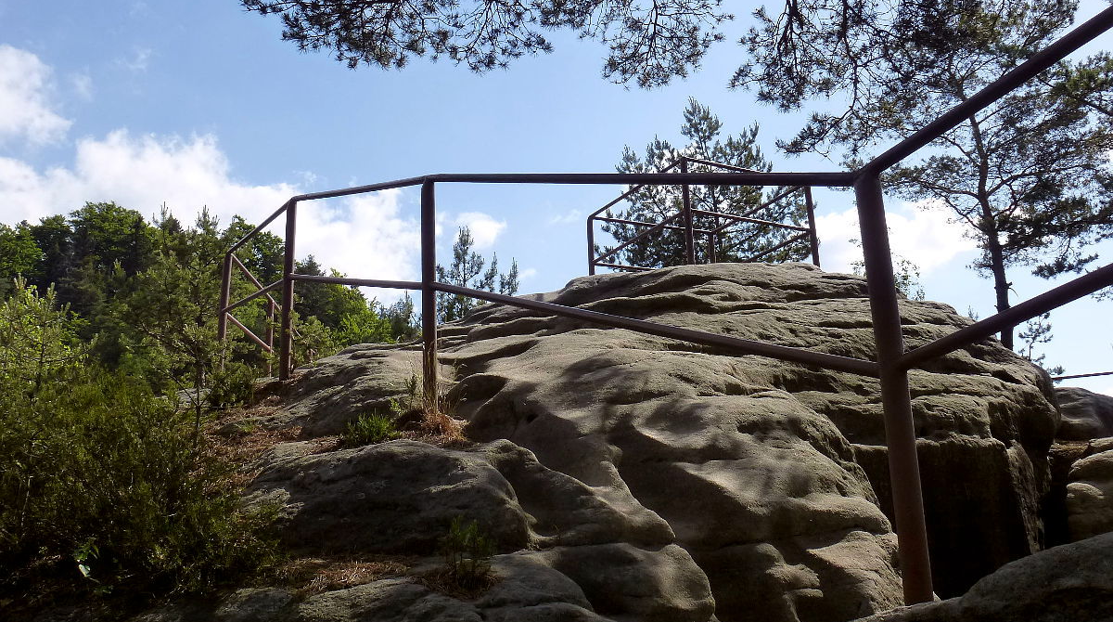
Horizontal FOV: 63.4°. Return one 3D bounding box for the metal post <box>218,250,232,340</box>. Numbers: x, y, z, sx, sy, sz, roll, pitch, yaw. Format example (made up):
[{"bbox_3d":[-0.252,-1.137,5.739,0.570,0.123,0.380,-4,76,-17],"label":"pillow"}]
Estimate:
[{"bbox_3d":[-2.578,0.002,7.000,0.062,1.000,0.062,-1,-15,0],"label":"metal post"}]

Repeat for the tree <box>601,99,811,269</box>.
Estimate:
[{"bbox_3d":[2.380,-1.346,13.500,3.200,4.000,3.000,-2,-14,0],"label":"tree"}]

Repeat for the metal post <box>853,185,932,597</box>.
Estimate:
[{"bbox_3d":[0.787,0.154,2.120,0.062,1.020,0.062,-2,-14,0],"label":"metal post"}]

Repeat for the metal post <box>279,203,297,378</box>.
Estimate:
[{"bbox_3d":[-1.633,-0.133,5.480,0.062,1.130,0.062,-2,-14,0],"label":"metal post"}]

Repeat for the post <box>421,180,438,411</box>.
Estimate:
[{"bbox_3d":[-0.581,-0.086,4.100,0.062,1.100,0.062,-3,-14,0],"label":"post"}]

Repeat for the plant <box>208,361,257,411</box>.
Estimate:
[{"bbox_3d":[-1.980,0.451,5.500,0.310,0.310,0.300,-2,-14,0],"label":"plant"}]

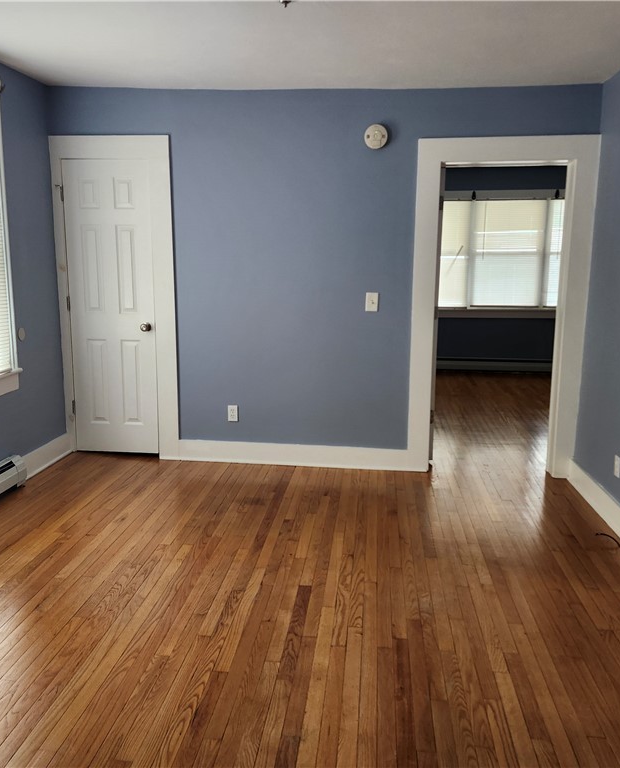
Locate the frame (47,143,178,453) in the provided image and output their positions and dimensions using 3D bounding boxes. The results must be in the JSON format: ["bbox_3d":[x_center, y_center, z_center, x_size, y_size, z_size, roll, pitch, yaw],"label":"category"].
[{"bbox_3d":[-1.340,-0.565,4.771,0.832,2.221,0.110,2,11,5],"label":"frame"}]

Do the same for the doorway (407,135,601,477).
[{"bbox_3d":[1.248,-0.474,4.538,1.119,2.207,0.140,2,11,5],"label":"doorway"}]

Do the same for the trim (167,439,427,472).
[{"bbox_3d":[-0.110,0.501,4.795,1.808,0.154,0.025,2,11,5],"label":"trim"}]

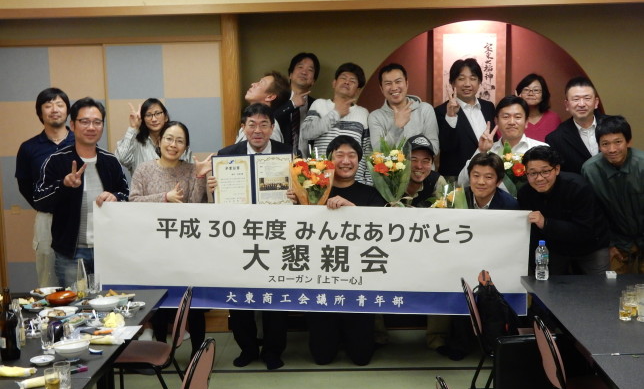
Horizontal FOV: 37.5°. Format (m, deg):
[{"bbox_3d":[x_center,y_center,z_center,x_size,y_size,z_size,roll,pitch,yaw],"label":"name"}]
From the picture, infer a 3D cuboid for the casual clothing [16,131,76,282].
[{"bbox_3d":[-1.590,0.309,5.745,0.490,1.380,0.320,-3,7,-13],"label":"casual clothing"}]

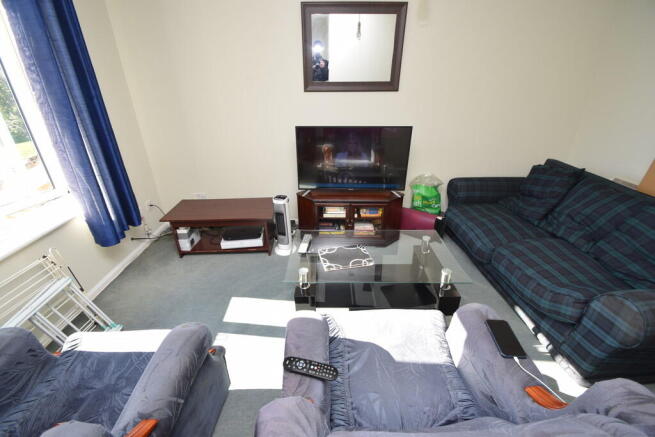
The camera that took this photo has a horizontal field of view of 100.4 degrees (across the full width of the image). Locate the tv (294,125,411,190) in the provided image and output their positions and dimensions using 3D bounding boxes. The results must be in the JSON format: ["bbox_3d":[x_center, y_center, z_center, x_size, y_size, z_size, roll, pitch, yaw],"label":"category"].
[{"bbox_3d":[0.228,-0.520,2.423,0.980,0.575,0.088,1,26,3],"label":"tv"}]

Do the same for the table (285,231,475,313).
[{"bbox_3d":[0.268,0.402,1.800,0.999,0.416,0.591,0,26,2],"label":"table"}]

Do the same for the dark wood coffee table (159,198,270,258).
[{"bbox_3d":[-0.941,0.085,2.515,0.902,0.386,0.475,-2,26,-3],"label":"dark wood coffee table"}]

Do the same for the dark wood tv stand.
[{"bbox_3d":[0.219,-0.046,2.685,0.983,0.459,0.472,1,26,3],"label":"dark wood tv stand"}]

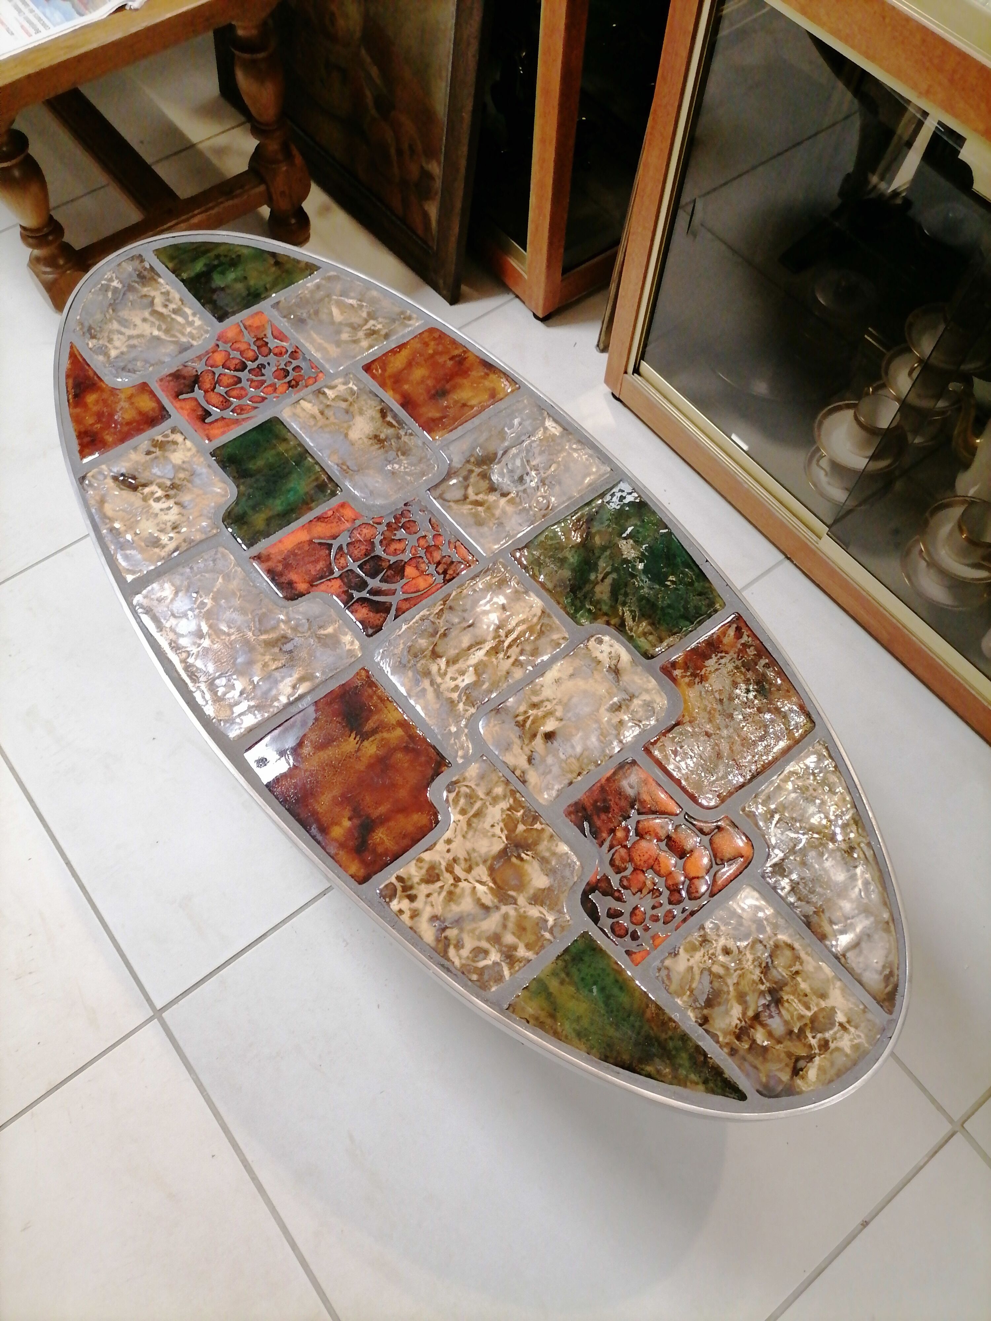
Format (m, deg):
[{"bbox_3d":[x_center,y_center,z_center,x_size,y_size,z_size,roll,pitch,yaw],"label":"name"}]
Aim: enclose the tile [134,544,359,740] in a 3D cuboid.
[{"bbox_3d":[-0.224,-0.028,0.890,0.142,0.013,0.176,-34,69,-16],"label":"tile"}]

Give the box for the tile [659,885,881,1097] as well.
[{"bbox_3d":[0.202,0.258,0.746,0.106,0.014,0.141,-35,68,-16],"label":"tile"}]

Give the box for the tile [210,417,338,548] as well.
[{"bbox_3d":[-0.224,-0.171,0.961,0.108,0.013,0.118,-34,69,-16],"label":"tile"}]

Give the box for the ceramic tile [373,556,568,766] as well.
[{"bbox_3d":[-0.012,-0.001,0.867,0.153,0.015,0.135,-34,69,-17],"label":"ceramic tile"}]

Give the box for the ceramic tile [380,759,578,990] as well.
[{"bbox_3d":[-0.014,0.176,0.804,0.142,0.012,0.155,-36,69,-18],"label":"ceramic tile"}]

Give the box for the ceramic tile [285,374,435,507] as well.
[{"bbox_3d":[-0.133,-0.218,0.995,0.089,0.014,0.159,-35,68,-16],"label":"ceramic tile"}]

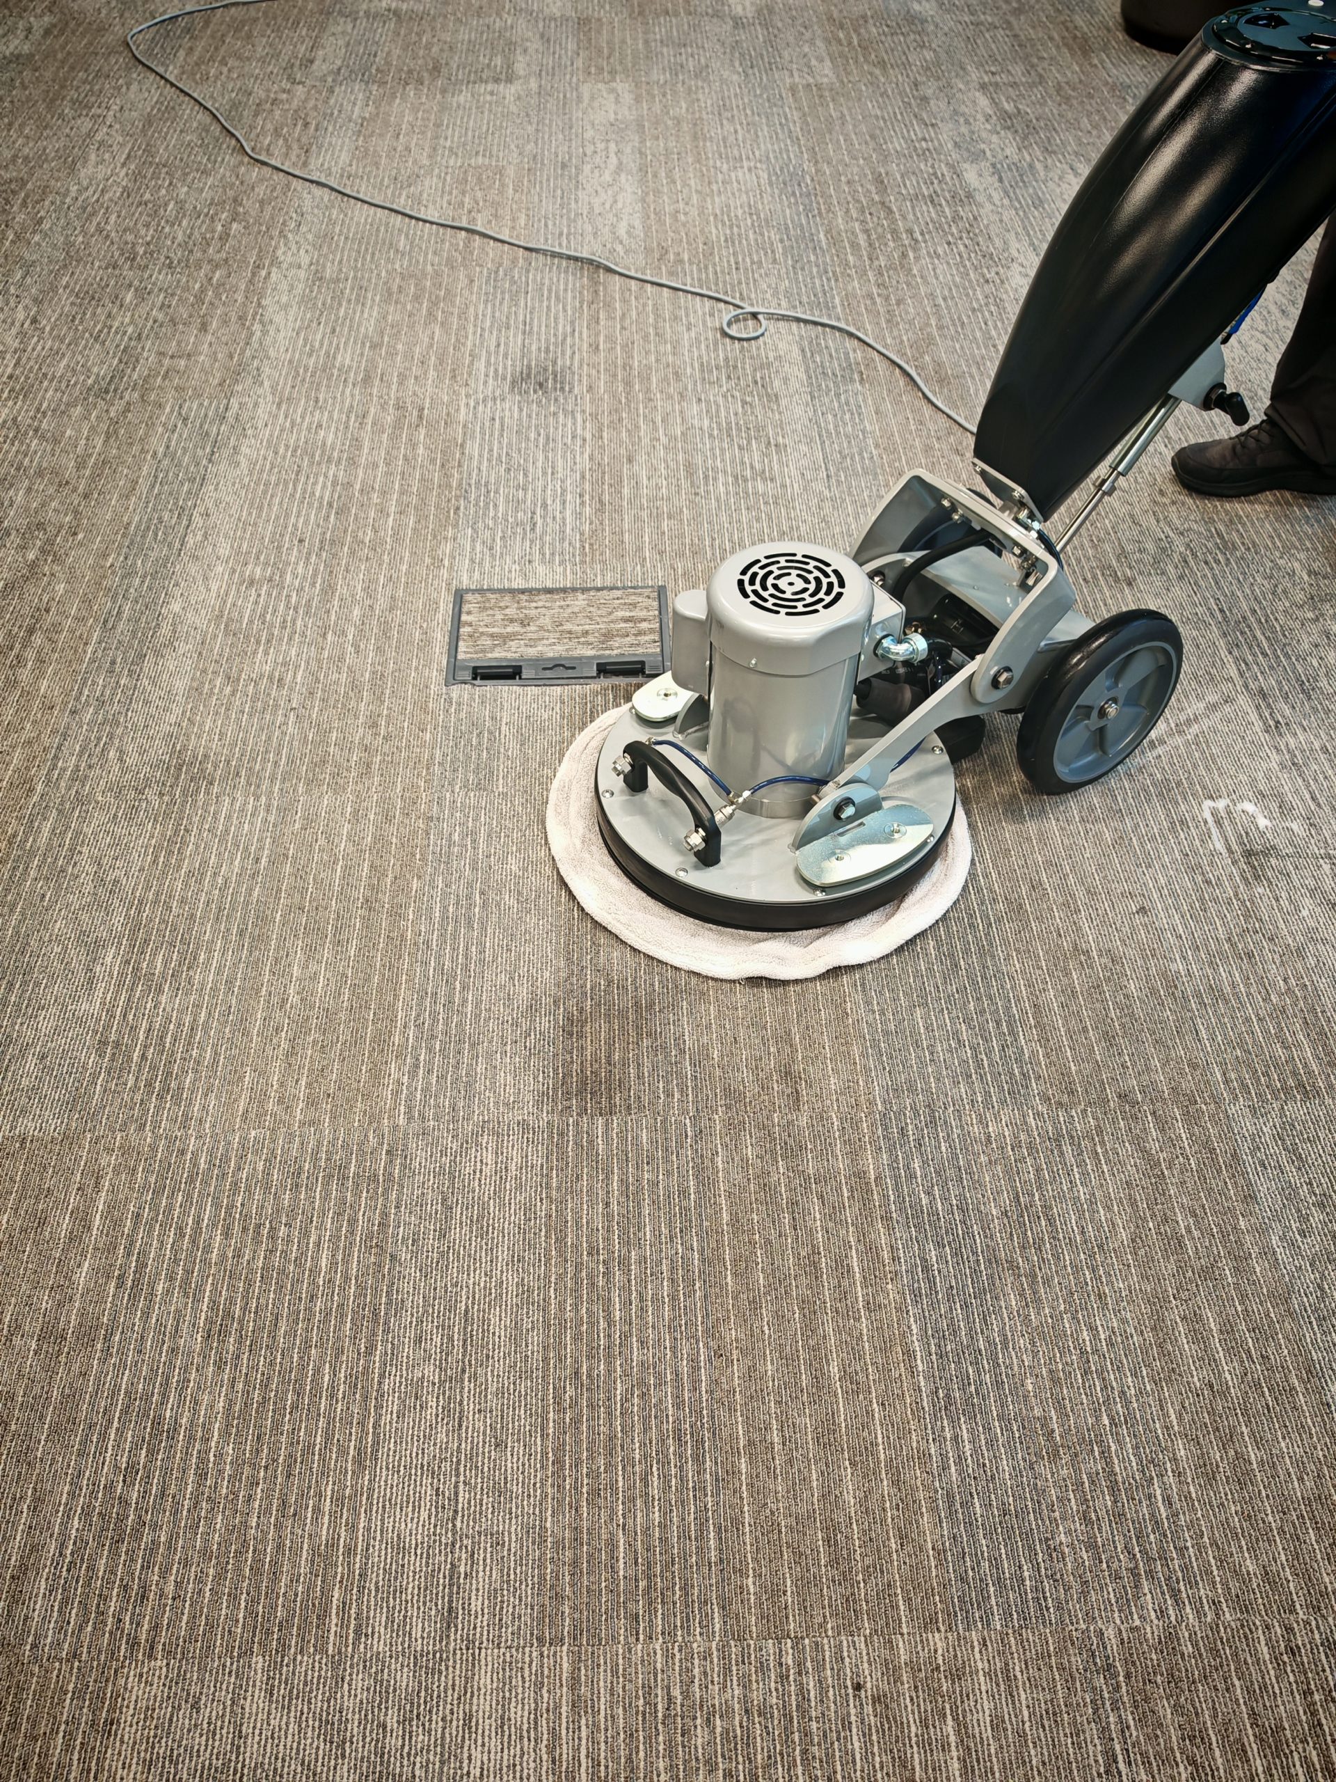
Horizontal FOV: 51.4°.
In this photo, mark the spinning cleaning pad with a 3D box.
[{"bbox_3d":[0.113,-0.100,1.760,0.533,0.034,0.533,-1,48,-2],"label":"spinning cleaning pad"}]

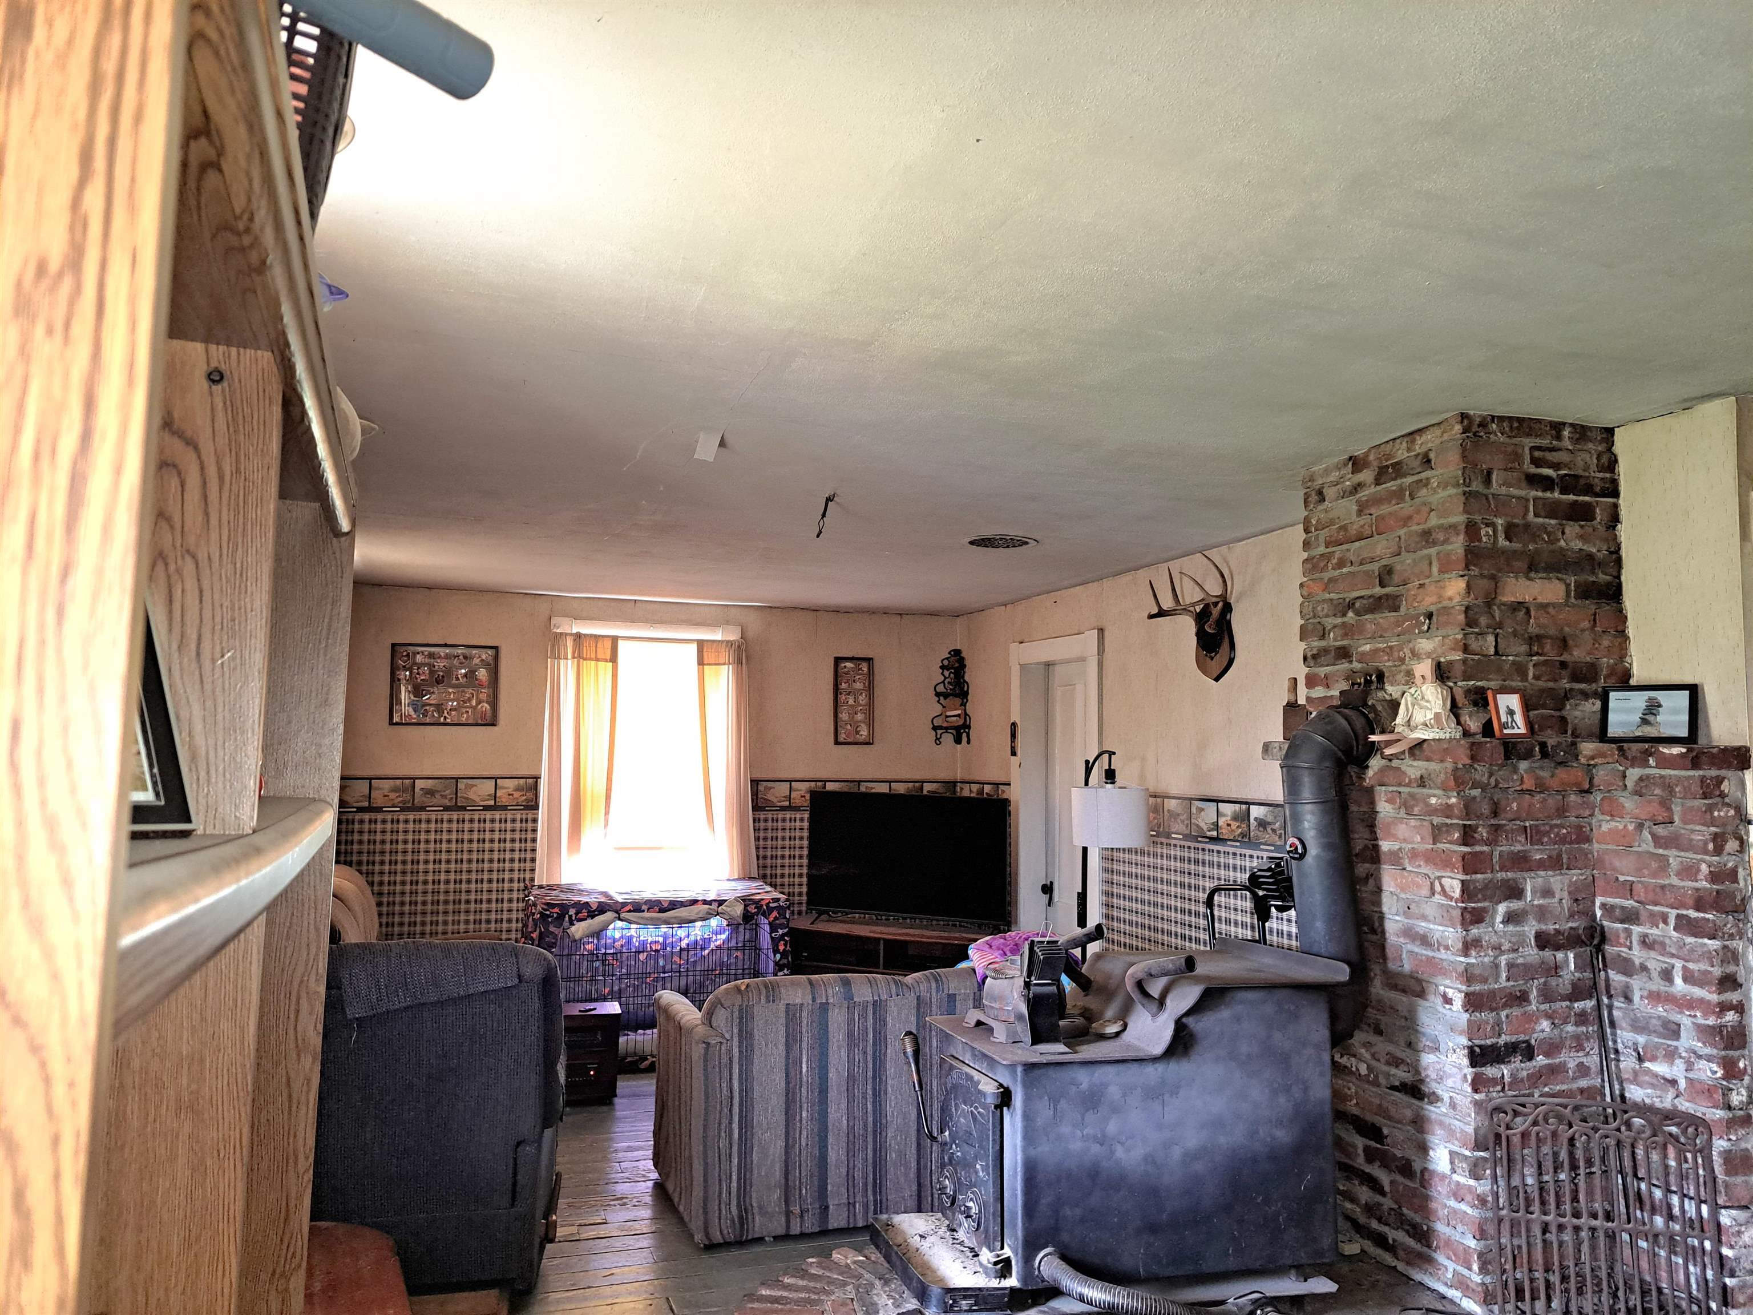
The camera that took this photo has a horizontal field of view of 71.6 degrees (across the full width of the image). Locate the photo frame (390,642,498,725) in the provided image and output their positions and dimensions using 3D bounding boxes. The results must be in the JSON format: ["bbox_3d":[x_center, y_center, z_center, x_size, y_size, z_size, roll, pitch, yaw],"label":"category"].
[{"bbox_3d":[-2.331,0.153,6.572,0.550,0.435,0.025,2,-5,-18],"label":"photo frame"}]

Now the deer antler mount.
[{"bbox_3d":[1.237,-0.153,4.823,0.280,0.500,0.370,2,-5,-18],"label":"deer antler mount"}]

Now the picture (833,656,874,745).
[{"bbox_3d":[-0.128,0.264,7.295,0.248,0.522,0.025,2,-5,-18],"label":"picture"}]

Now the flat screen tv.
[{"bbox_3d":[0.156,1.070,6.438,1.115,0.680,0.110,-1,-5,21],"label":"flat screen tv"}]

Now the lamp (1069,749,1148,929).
[{"bbox_3d":[0.918,1.124,5.020,0.320,1.480,0.460,4,-5,-38],"label":"lamp"}]

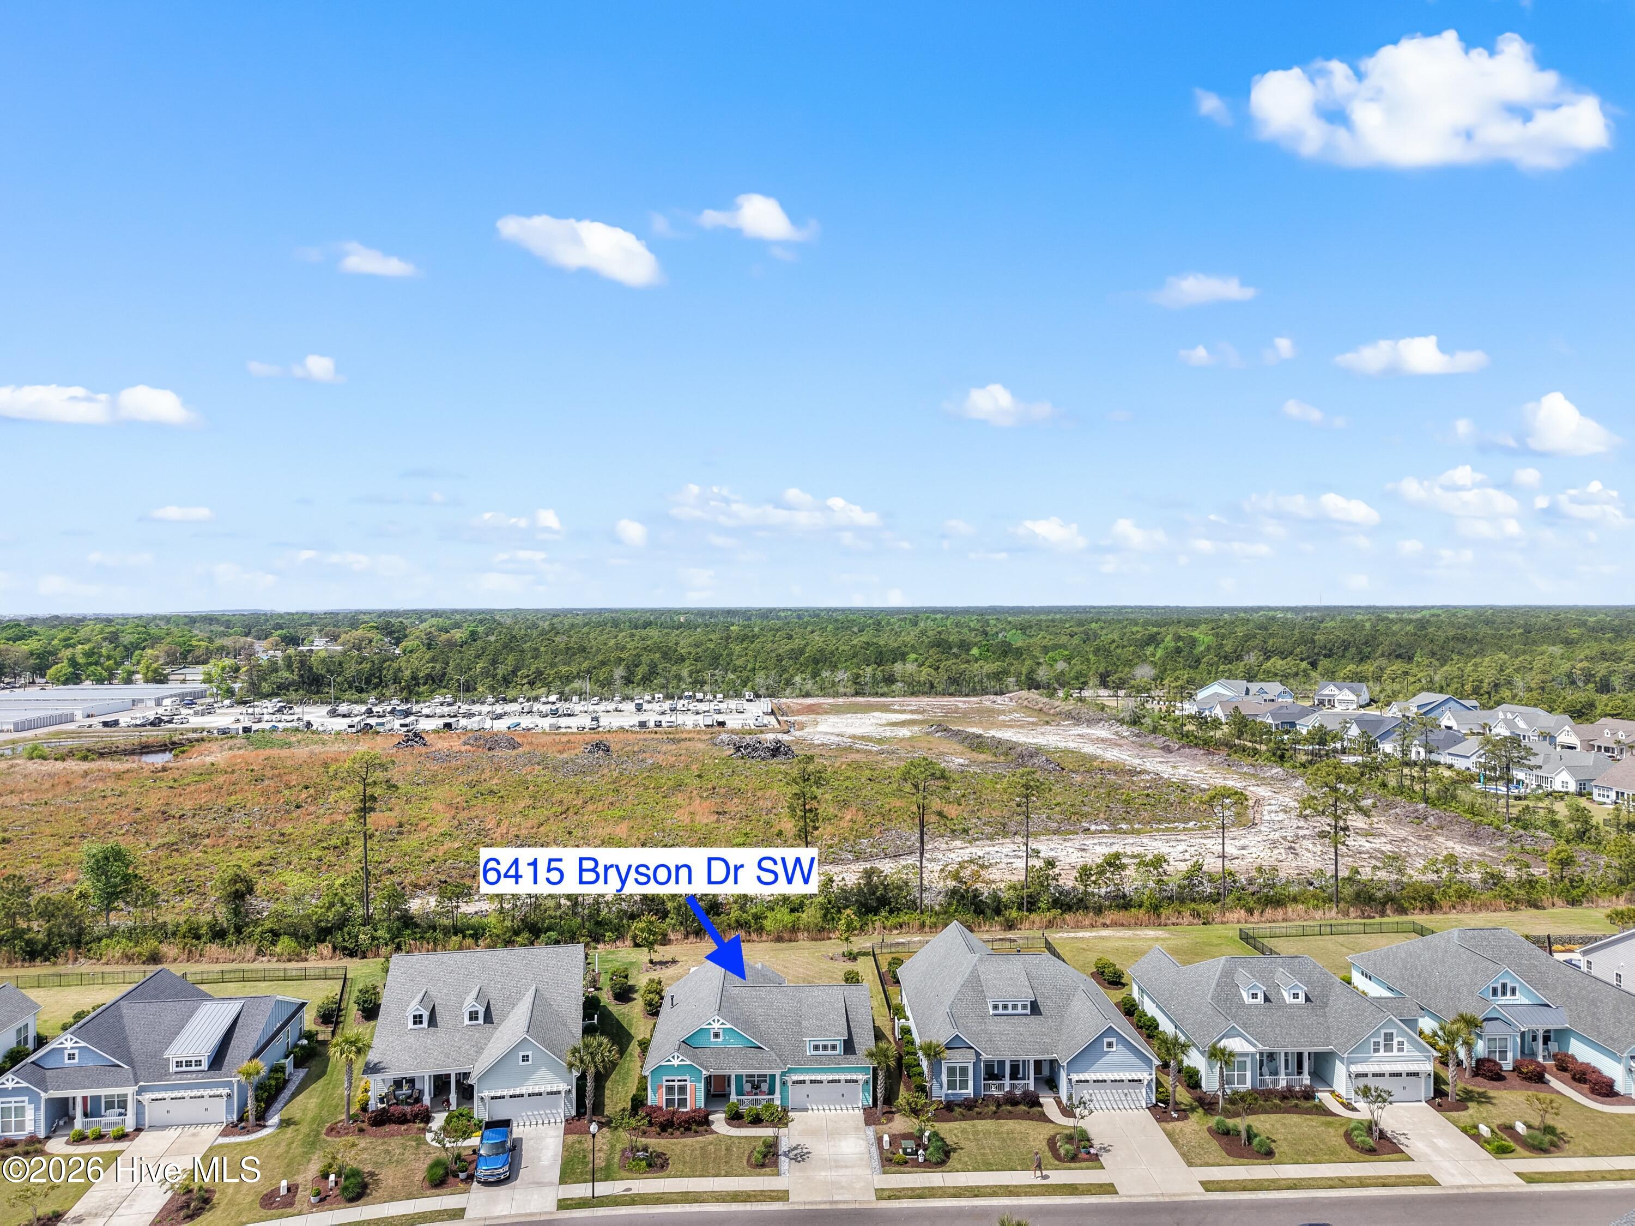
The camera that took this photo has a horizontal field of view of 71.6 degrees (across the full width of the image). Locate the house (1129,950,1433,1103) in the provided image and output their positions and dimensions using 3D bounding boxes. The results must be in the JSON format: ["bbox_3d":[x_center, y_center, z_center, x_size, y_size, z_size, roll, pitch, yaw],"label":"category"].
[{"bbox_3d":[35.100,30.383,88.549,15.900,7.400,19.200,0,0,-2],"label":"house"}]

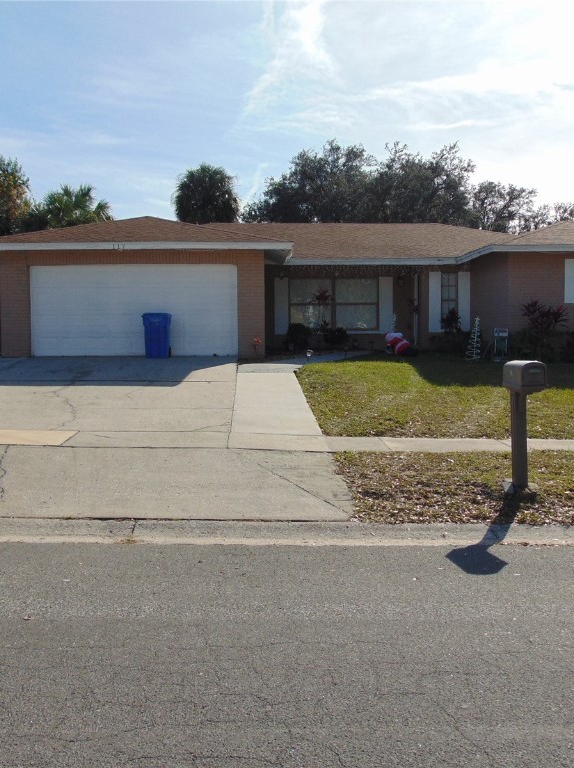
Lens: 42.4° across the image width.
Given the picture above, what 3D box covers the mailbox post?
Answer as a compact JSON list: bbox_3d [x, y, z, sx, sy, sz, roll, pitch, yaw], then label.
[{"bbox_3d":[2.258,0.392,7.034,0.230,1.210,0.490,-1,3,-3],"label":"mailbox post"}]

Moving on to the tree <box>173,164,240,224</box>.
[{"bbox_3d":[-4.536,-7.290,42.457,3.721,10.352,3.721,-1,3,-3],"label":"tree"}]

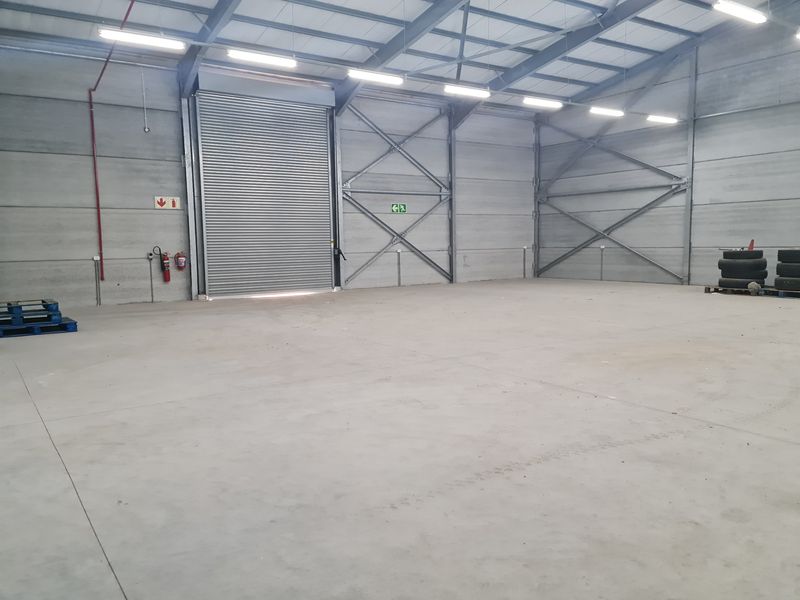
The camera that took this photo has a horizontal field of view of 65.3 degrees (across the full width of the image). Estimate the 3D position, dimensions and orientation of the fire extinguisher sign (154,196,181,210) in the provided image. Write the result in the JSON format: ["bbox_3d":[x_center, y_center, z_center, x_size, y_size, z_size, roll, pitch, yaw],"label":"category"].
[{"bbox_3d":[-5.771,-2.408,15.530,0.612,0.284,0.020,-5,6,-34],"label":"fire extinguisher sign"}]

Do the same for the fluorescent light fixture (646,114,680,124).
[{"bbox_3d":[7.148,-4.896,16.952,1.270,0.120,0.160,-5,6,-34],"label":"fluorescent light fixture"}]

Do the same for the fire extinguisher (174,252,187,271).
[{"bbox_3d":[-5.524,-0.961,15.716,0.277,0.445,0.200,-5,6,-34],"label":"fire extinguisher"}]

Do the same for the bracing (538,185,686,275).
[{"bbox_3d":[6.637,-2.073,20.372,0.150,2.811,5.685,-5,6,-34],"label":"bracing"}]

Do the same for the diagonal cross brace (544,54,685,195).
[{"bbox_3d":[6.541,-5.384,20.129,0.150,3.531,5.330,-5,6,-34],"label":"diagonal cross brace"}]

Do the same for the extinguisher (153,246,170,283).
[{"bbox_3d":[-5.897,-0.869,15.466,0.405,0.885,0.200,-5,6,-34],"label":"extinguisher"}]

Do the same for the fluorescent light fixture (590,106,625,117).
[{"bbox_3d":[5.208,-4.702,15.630,1.270,0.120,0.160,-5,6,-34],"label":"fluorescent light fixture"}]

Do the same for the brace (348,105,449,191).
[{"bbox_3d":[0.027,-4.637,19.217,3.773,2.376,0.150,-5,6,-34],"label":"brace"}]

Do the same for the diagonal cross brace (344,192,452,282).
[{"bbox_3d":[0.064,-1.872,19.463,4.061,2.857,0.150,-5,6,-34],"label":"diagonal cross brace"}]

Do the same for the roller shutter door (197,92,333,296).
[{"bbox_3d":[-3.499,-2.731,16.938,3.720,5.195,0.150,-5,6,-34],"label":"roller shutter door"}]

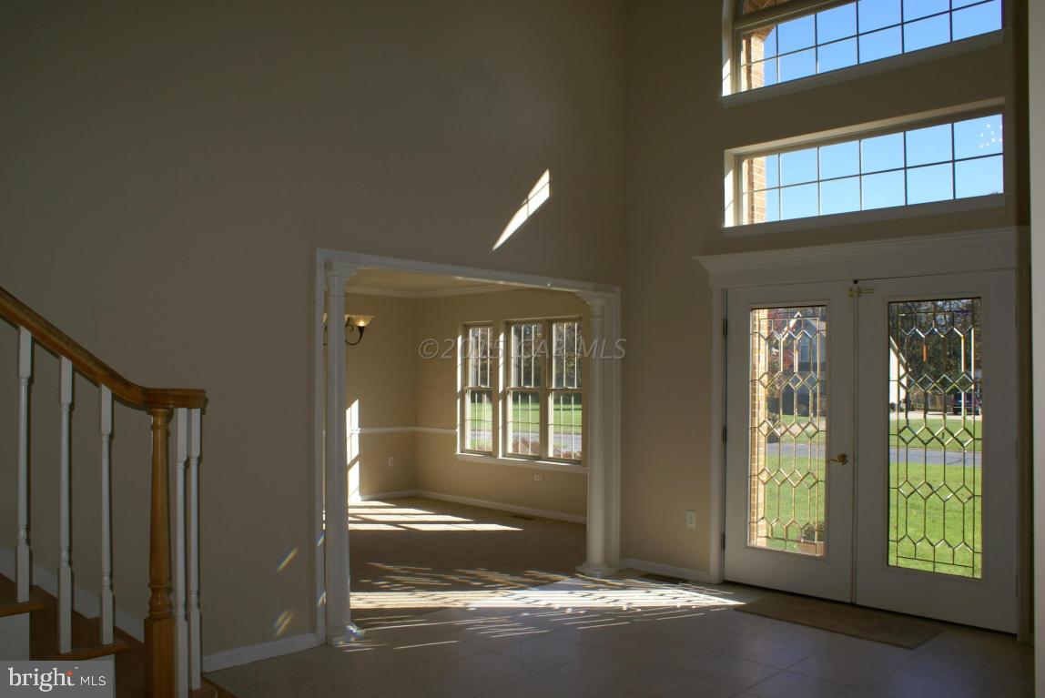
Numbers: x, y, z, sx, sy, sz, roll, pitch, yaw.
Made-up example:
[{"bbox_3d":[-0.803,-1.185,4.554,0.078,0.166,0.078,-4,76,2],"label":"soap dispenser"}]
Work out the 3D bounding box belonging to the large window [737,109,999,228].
[{"bbox_3d":[2.188,-1.138,5.139,1.700,0.530,0.090,-1,-2,40],"label":"large window"}]

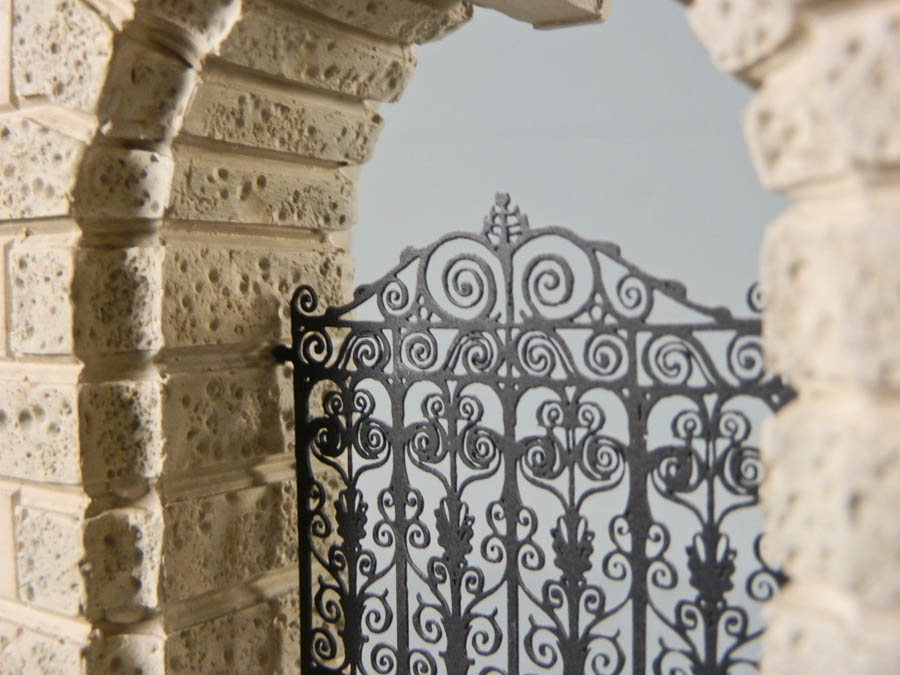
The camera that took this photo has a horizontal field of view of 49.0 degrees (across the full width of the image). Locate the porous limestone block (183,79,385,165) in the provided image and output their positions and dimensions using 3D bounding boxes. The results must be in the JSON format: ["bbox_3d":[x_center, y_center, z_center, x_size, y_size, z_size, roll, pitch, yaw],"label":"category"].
[{"bbox_3d":[-0.053,-0.069,0.310,0.014,0.018,0.078,26,16,32],"label":"porous limestone block"}]

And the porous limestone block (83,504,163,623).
[{"bbox_3d":[-0.094,0.065,0.282,0.018,0.031,0.018,1,3,35],"label":"porous limestone block"}]

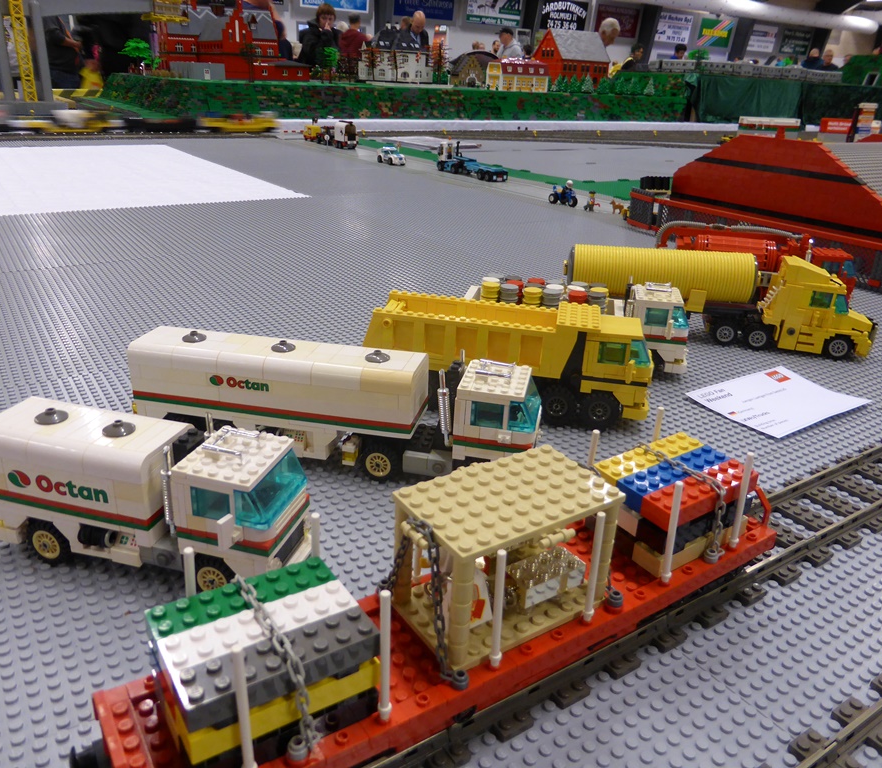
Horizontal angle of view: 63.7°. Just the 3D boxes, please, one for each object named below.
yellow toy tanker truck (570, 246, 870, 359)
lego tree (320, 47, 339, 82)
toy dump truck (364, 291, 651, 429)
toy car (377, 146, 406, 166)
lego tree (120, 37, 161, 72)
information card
[{"bbox_3d":[0.280,-0.089,0.728,0.305,0.091,0.062,7,24,11],"label":"yellow toy tanker truck"},{"bbox_3d":[-0.574,-1.643,3.657,0.100,0.180,0.100,-4,24,-15],"label":"lego tree"},{"bbox_3d":[0.052,-0.022,0.564,0.217,0.081,0.060,8,24,12],"label":"toy dump truck"},{"bbox_3d":[-0.147,-0.689,2.138,0.049,0.050,0.104,-12,27,-31],"label":"toy car"},{"bbox_3d":[-1.508,-1.644,3.558,0.185,0.185,0.170,-4,24,-15],"label":"lego tree"},{"bbox_3d":[0.296,0.013,0.620,0.138,0.007,0.093,-12,27,-29],"label":"information card"}]

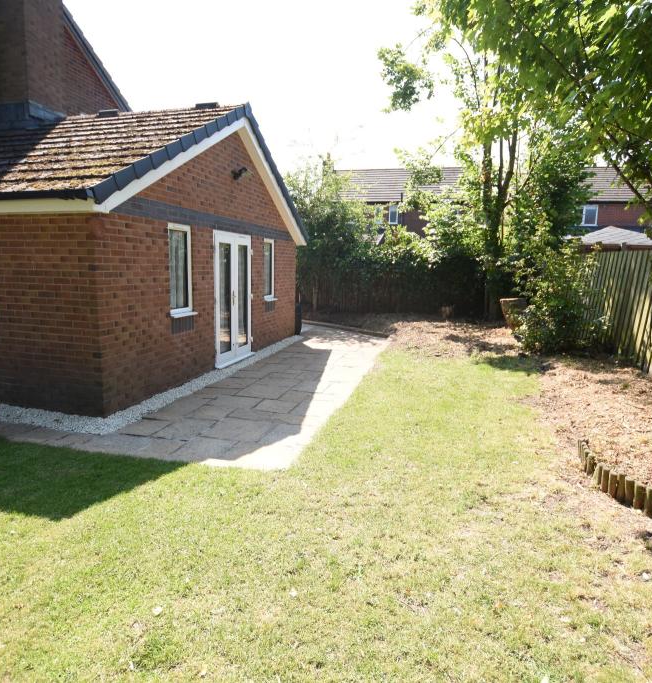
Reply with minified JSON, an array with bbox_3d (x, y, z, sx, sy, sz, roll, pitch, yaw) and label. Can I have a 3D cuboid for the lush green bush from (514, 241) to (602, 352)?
[{"bbox_3d":[4.872,-0.971,9.052,1.800,2.200,1.600,1,10,0],"label":"lush green bush"}]

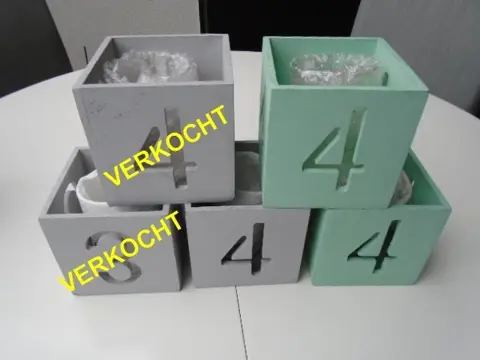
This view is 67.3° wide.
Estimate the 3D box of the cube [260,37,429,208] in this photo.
[{"bbox_3d":[0.082,-0.057,0.348,0.118,0.118,0.118,0,39,0],"label":"cube"}]

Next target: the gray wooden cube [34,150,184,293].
[{"bbox_3d":[-0.131,0.044,0.418,0.119,0.120,0.119,-2,39,-3],"label":"gray wooden cube"}]

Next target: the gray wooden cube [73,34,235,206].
[{"bbox_3d":[-0.068,-0.061,0.353,0.119,0.120,0.119,-2,39,-3],"label":"gray wooden cube"}]

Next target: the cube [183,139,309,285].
[{"bbox_3d":[0.005,0.037,0.426,0.119,0.120,0.119,-1,39,-2],"label":"cube"}]

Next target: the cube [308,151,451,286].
[{"bbox_3d":[0.140,0.037,0.421,0.118,0.118,0.118,0,39,0],"label":"cube"}]

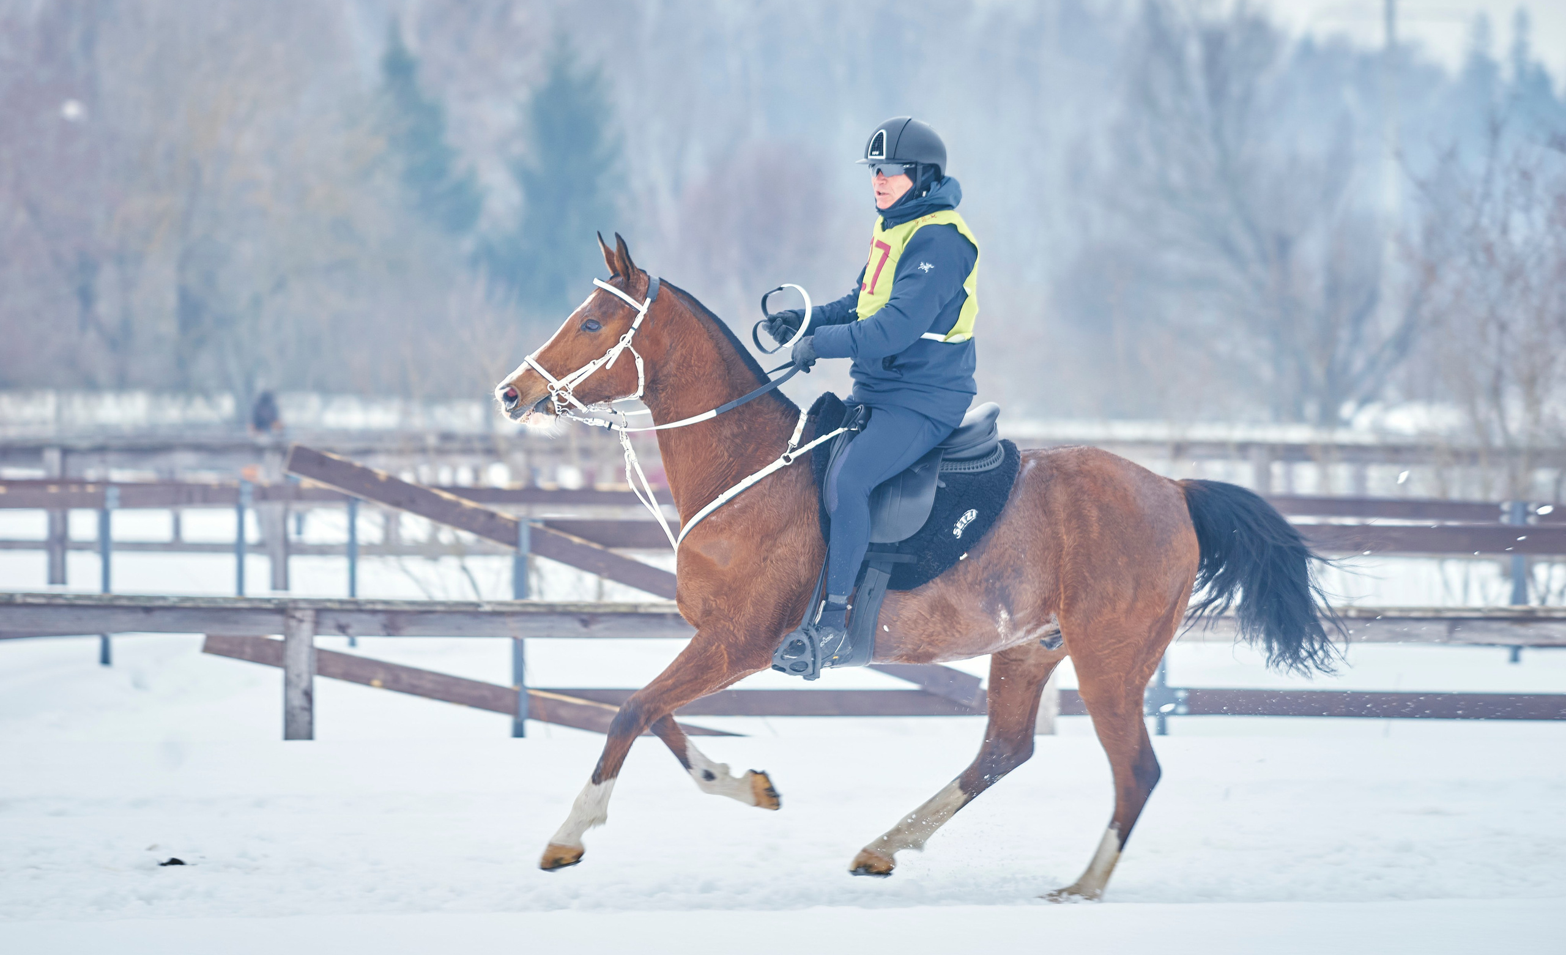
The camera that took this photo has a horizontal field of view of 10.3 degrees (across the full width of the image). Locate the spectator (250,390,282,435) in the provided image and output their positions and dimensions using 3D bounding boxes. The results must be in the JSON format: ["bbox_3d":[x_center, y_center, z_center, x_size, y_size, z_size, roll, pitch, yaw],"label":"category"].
[{"bbox_3d":[-8.913,-0.622,150.000,0.550,1.750,0.400,0,1,-5],"label":"spectator"}]

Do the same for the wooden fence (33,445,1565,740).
[{"bbox_3d":[0.002,0.456,35.500,7.000,1.200,0.400,0,1,0],"label":"wooden fence"}]

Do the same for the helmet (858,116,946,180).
[{"bbox_3d":[0.356,-0.973,25.700,0.285,0.190,0.215,-1,1,-42],"label":"helmet"}]

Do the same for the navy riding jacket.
[{"bbox_3d":[0.322,-0.516,25.700,0.500,0.740,0.550,0,1,-17],"label":"navy riding jacket"}]

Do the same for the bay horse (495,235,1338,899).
[{"bbox_3d":[0.396,0.264,25.700,2.490,1.960,0.600,0,1,-8],"label":"bay horse"}]

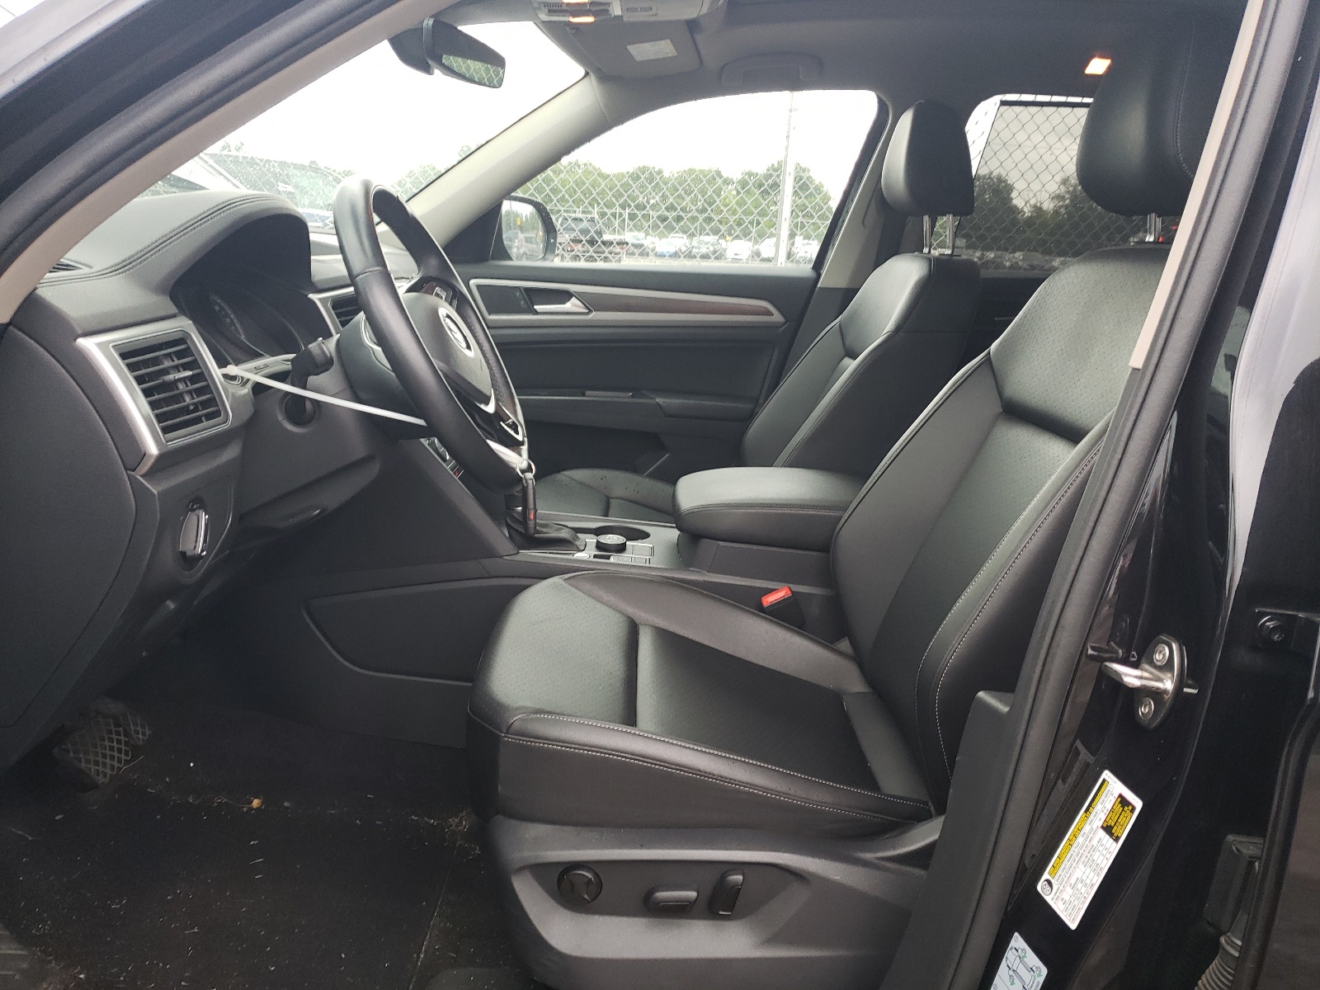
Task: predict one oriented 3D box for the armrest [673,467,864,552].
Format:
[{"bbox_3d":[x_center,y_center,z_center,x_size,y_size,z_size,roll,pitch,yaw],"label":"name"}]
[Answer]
[{"bbox_3d":[0.177,0.022,1.538,0.340,0.085,0.220,1,15,0],"label":"armrest"}]

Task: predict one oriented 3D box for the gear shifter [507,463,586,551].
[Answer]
[{"bbox_3d":[-0.174,0.020,1.517,0.120,0.125,0.085,1,15,0],"label":"gear shifter"}]

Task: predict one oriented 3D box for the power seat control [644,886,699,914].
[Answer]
[{"bbox_3d":[0.011,0.389,0.948,0.050,0.021,0.018,1,15,0],"label":"power seat control"}]

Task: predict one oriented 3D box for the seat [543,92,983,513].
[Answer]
[{"bbox_3d":[0.140,-0.193,1.894,0.800,1.060,0.550,1,15,0],"label":"seat"}]

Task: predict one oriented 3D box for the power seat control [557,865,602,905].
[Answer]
[{"bbox_3d":[-0.076,0.371,0.944,0.041,0.040,0.016,1,15,0],"label":"power seat control"}]

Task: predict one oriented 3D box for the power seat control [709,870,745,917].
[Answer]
[{"bbox_3d":[0.064,0.381,0.946,0.026,0.043,0.018,17,14,-4],"label":"power seat control"}]

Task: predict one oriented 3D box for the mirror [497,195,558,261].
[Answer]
[{"bbox_3d":[-0.351,-0.637,2.418,0.140,0.185,0.220,6,16,17],"label":"mirror"}]

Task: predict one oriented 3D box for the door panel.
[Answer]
[{"bbox_3d":[-0.106,-0.231,2.278,0.920,0.570,0.140,1,15,0],"label":"door panel"}]

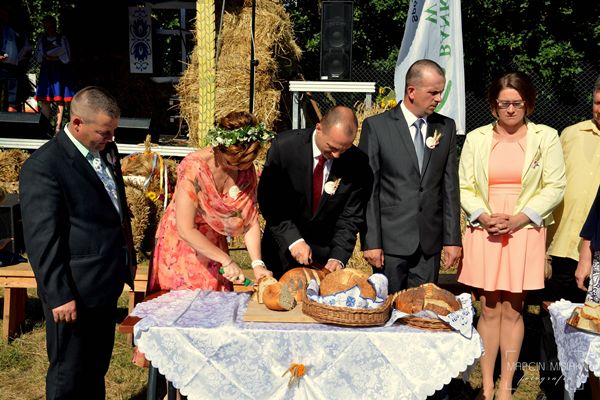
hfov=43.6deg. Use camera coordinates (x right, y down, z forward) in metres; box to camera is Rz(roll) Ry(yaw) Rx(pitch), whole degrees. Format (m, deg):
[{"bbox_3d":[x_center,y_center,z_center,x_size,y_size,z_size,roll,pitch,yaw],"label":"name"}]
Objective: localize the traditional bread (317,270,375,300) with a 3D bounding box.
[{"bbox_3d":[0.190,0.351,3.053,0.235,0.130,0.210,0,8,0],"label":"traditional bread"}]

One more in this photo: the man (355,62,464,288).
[{"bbox_3d":[0.555,0.214,3.710,0.520,1.800,0.310,-1,8,-7],"label":"man"}]

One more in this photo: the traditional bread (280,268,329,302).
[{"bbox_3d":[0.014,0.352,3.204,0.225,0.120,0.190,-1,8,-9],"label":"traditional bread"}]

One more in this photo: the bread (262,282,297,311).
[{"bbox_3d":[-0.082,0.387,3.037,0.125,0.103,0.115,6,9,36],"label":"bread"}]

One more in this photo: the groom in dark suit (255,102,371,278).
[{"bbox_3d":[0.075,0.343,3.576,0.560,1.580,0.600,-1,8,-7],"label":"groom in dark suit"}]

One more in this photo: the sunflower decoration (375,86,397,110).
[{"bbox_3d":[0.710,-0.844,6.243,0.185,0.200,0.150,0,8,0],"label":"sunflower decoration"}]

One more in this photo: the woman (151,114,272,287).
[{"bbox_3d":[-0.410,0.368,3.499,0.520,1.550,0.620,-4,9,-30],"label":"woman"}]

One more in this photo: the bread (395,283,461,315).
[{"bbox_3d":[0.503,0.392,2.977,0.255,0.110,0.225,0,8,0],"label":"bread"}]

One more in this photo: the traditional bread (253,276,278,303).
[{"bbox_3d":[-0.142,0.373,3.126,0.080,0.098,0.110,6,9,36],"label":"traditional bread"}]

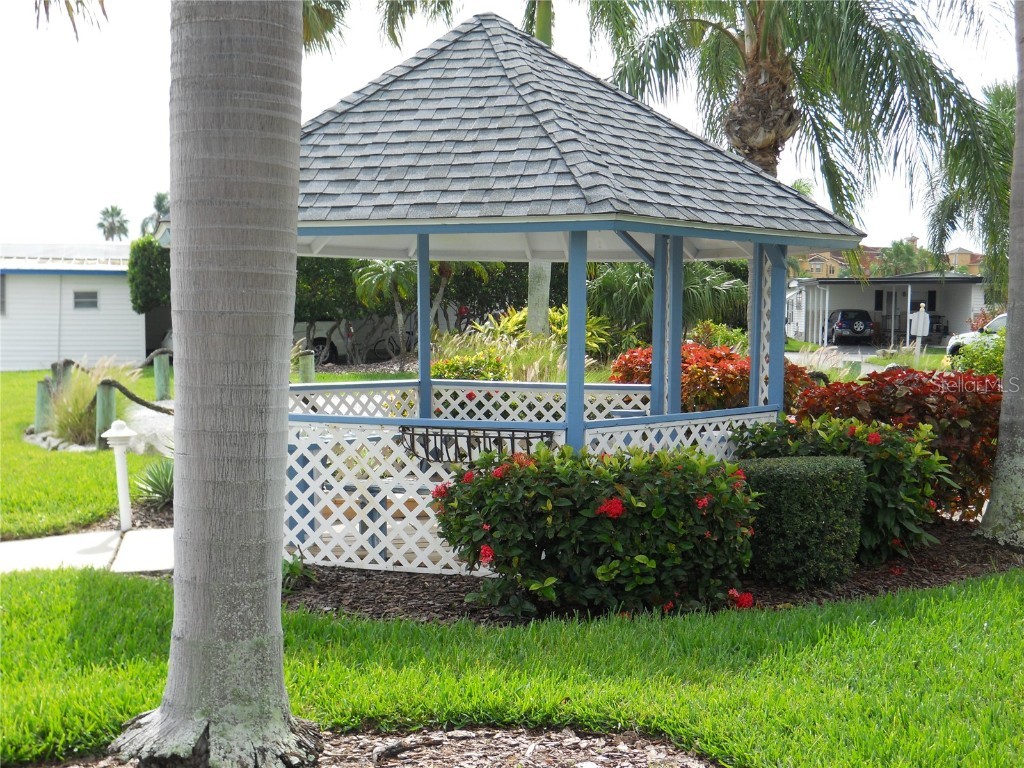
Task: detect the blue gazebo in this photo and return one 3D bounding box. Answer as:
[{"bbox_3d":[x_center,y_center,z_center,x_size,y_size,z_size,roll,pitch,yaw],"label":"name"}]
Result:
[{"bbox_3d":[-0.205,-0.847,9.000,4.694,3.741,5.420,-1,4,-16],"label":"blue gazebo"}]

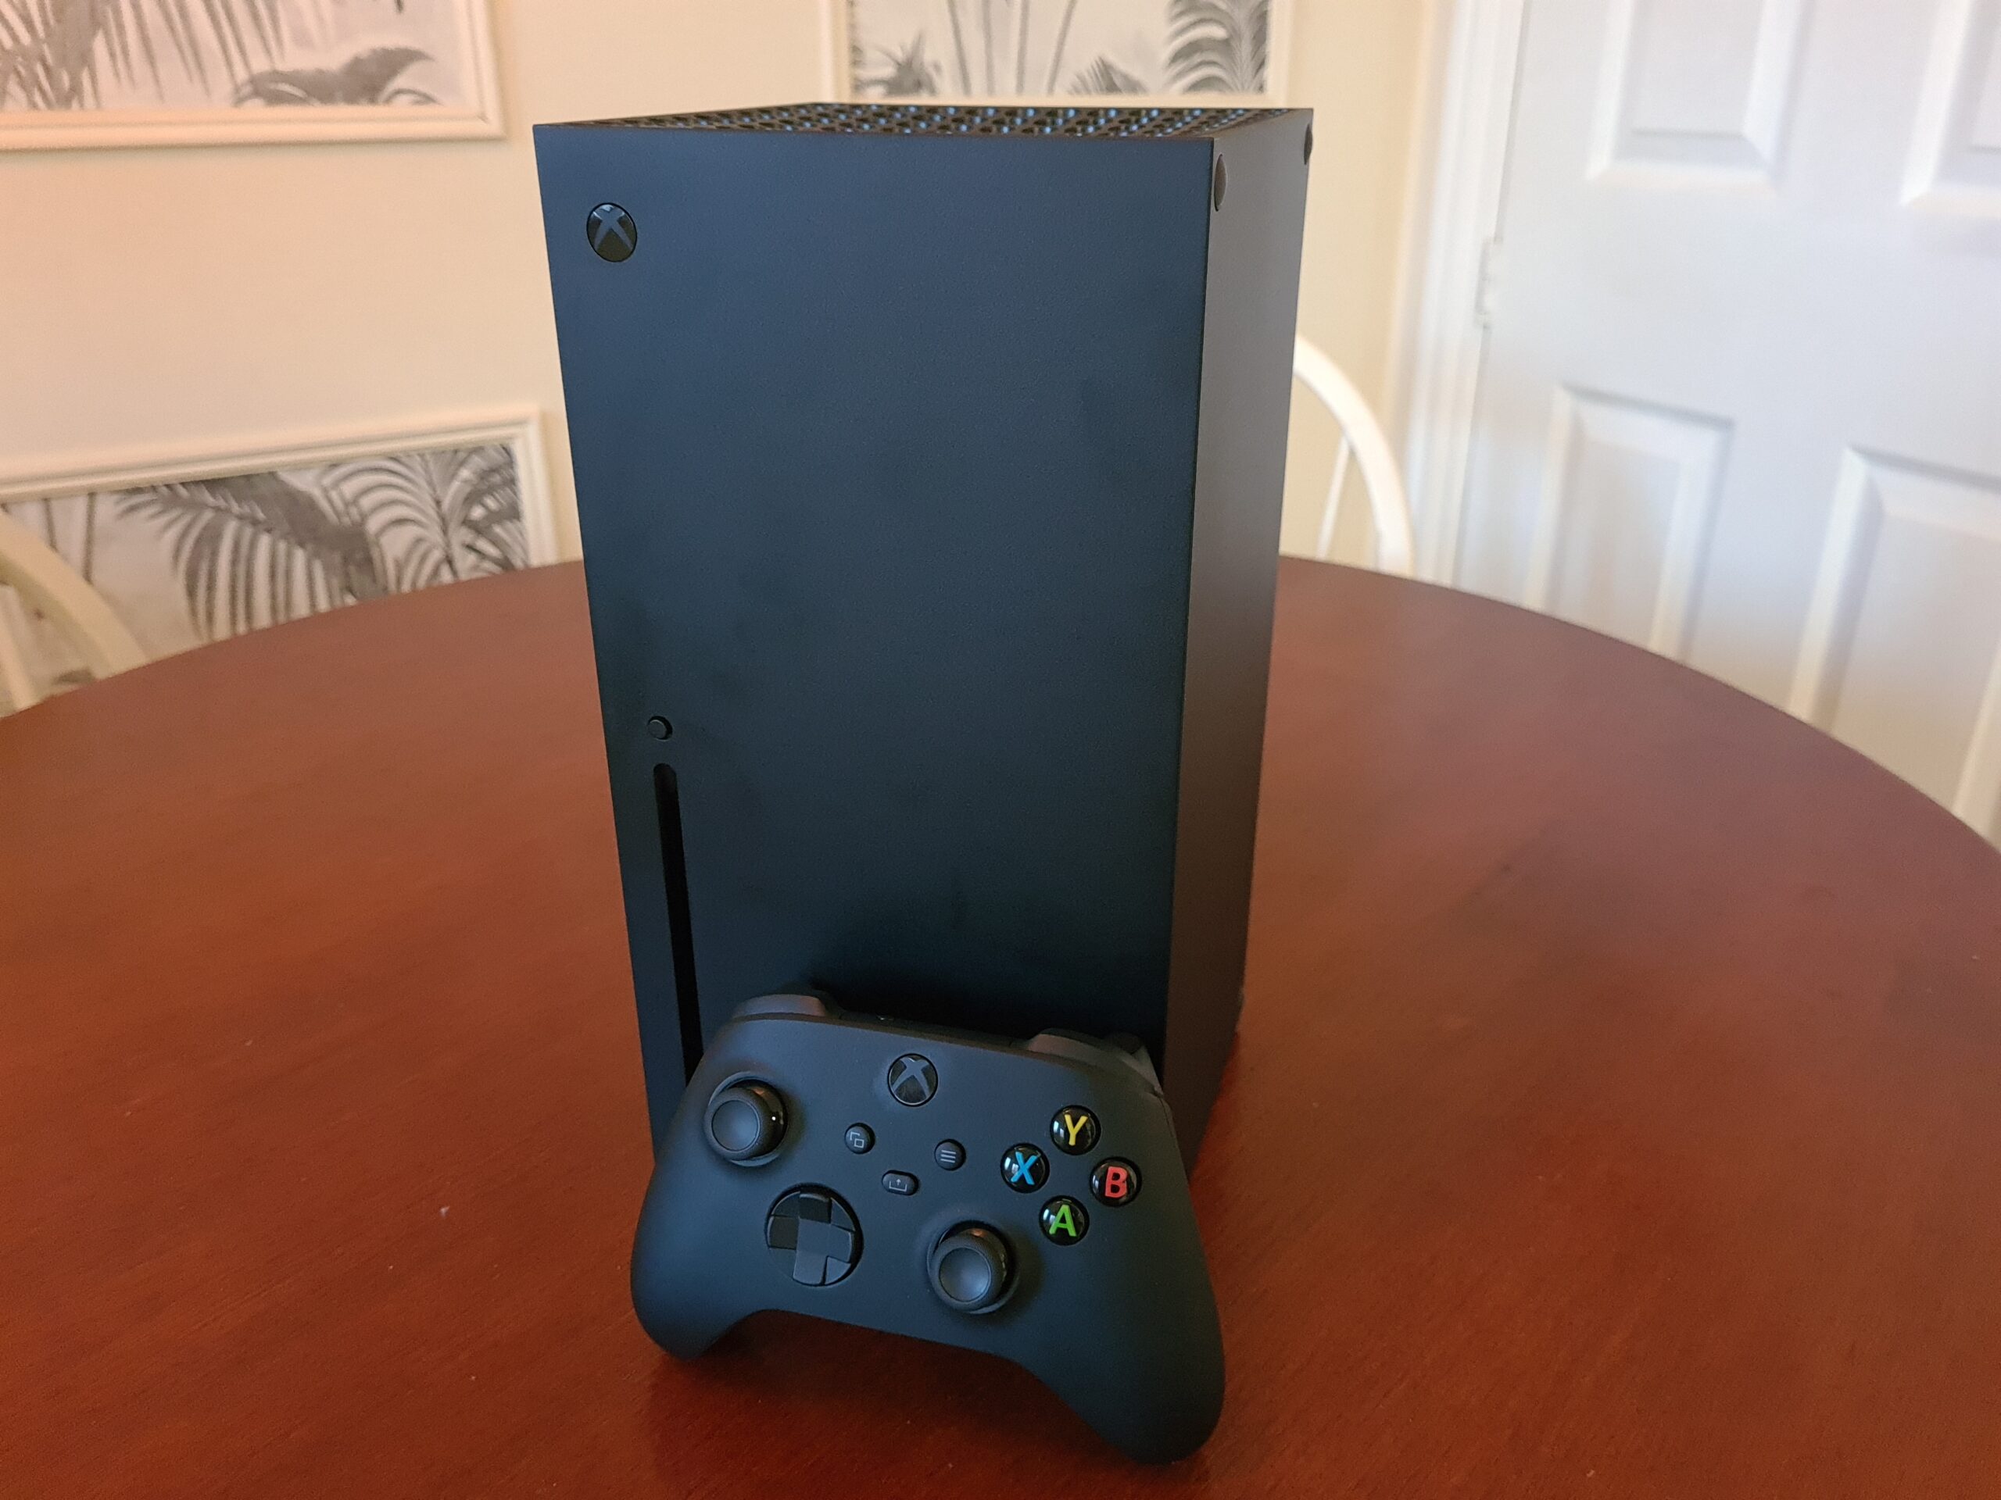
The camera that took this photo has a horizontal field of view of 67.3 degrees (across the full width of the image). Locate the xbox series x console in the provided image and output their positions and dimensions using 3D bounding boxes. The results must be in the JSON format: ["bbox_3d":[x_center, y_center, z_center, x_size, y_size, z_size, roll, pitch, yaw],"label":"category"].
[{"bbox_3d":[-0.007,-0.021,0.436,0.151,0.301,0.151,8,26,16],"label":"xbox series x console"}]

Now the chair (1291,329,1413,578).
[{"bbox_3d":[0.089,0.141,1.159,0.440,0.900,0.500,6,26,13],"label":"chair"}]

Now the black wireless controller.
[{"bbox_3d":[-0.019,0.116,0.359,0.153,0.102,0.061,6,1,15],"label":"black wireless controller"}]

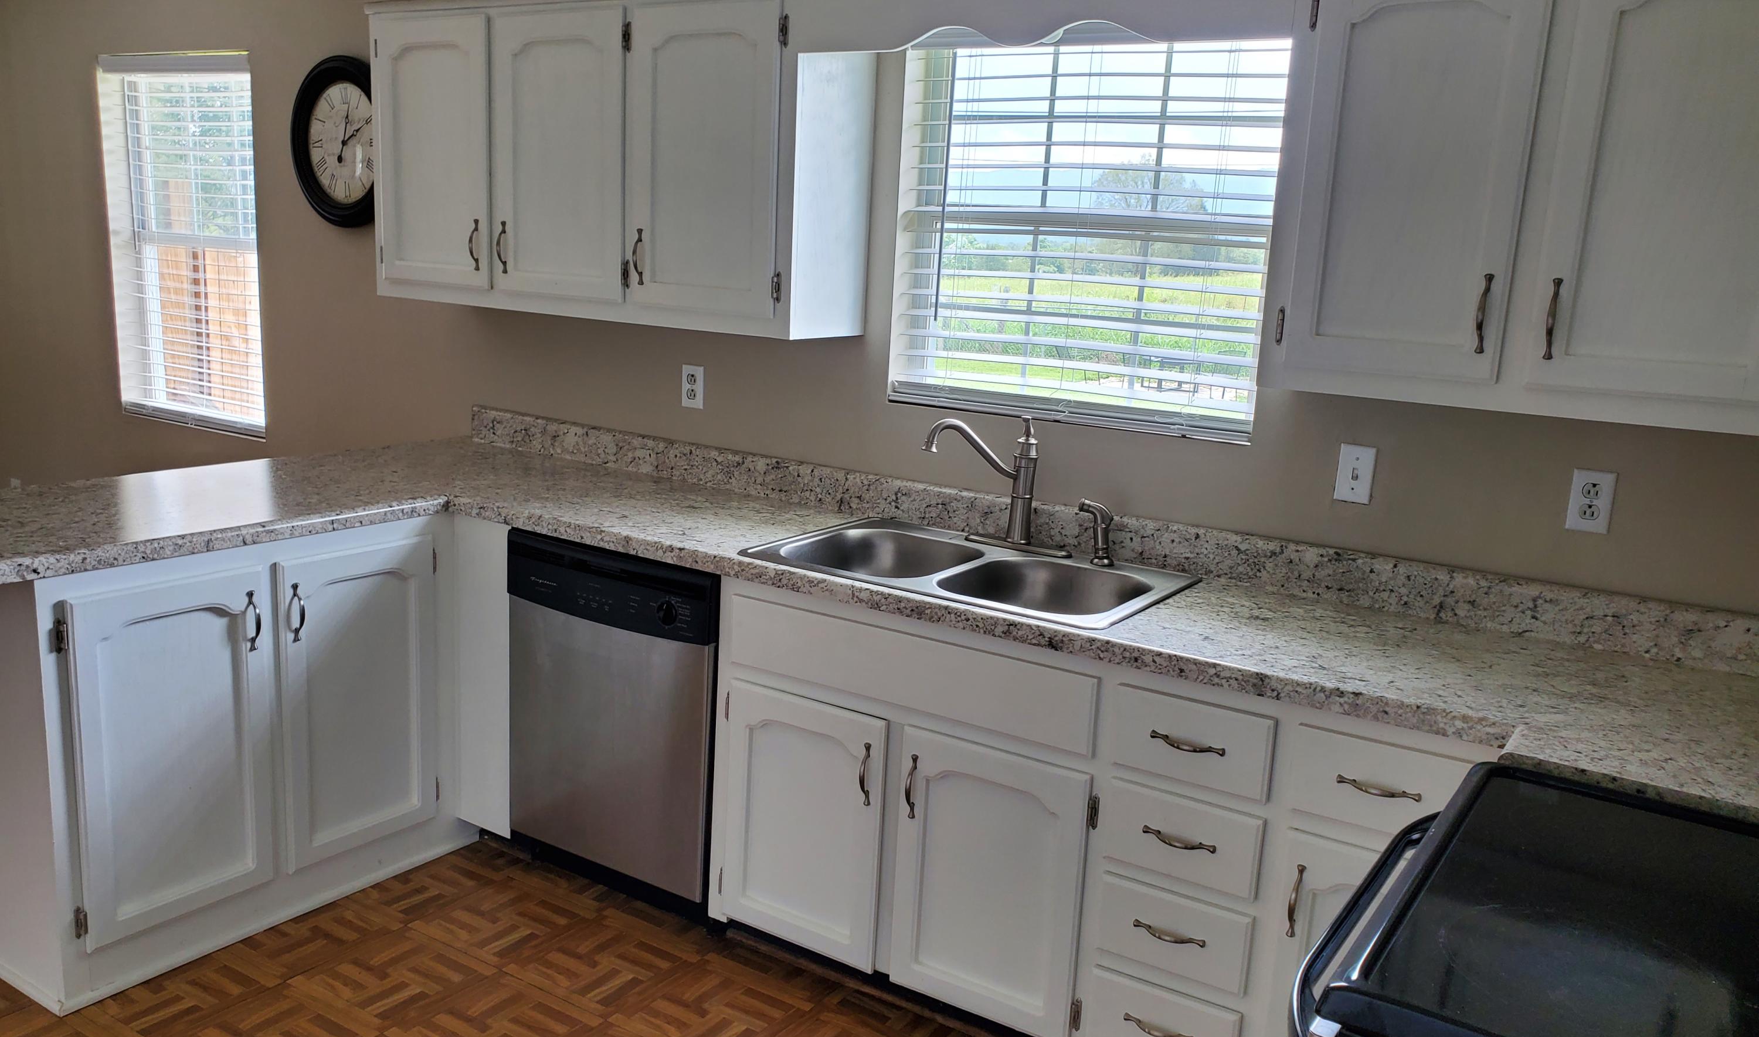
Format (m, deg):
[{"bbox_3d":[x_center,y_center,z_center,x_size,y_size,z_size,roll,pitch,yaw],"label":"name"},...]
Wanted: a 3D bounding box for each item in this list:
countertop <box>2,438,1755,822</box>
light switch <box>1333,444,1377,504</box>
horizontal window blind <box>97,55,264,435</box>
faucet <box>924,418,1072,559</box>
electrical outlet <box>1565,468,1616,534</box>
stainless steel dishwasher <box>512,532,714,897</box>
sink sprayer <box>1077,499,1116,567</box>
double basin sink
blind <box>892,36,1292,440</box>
[{"bbox_3d":[-0.184,0.174,2.450,3.715,0.043,1.670,10,14,31],"label":"countertop"},{"bbox_3d":[0.960,-0.089,2.666,0.070,0.115,0.013,10,14,31],"label":"light switch"},{"bbox_3d":[-2.497,-0.988,4.772,0.915,1.307,0.055,10,14,31],"label":"horizontal window blind"},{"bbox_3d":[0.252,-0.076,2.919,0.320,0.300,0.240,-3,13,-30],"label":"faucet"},{"bbox_3d":[1.319,-0.031,2.448,0.070,0.114,0.008,10,14,31],"label":"electrical outlet"},{"bbox_3d":[-0.468,0.440,3.281,0.607,0.843,0.612,10,14,31],"label":"stainless steel dishwasher"},{"bbox_3d":[0.470,0.035,2.846,0.100,0.142,0.043,-2,13,-26],"label":"sink sprayer"},{"bbox_3d":[0.191,0.188,2.820,0.842,0.186,0.545,10,14,31],"label":"double basin sink"},{"bbox_3d":[0.454,-0.665,2.961,0.899,0.889,0.100,10,14,31],"label":"blind"}]

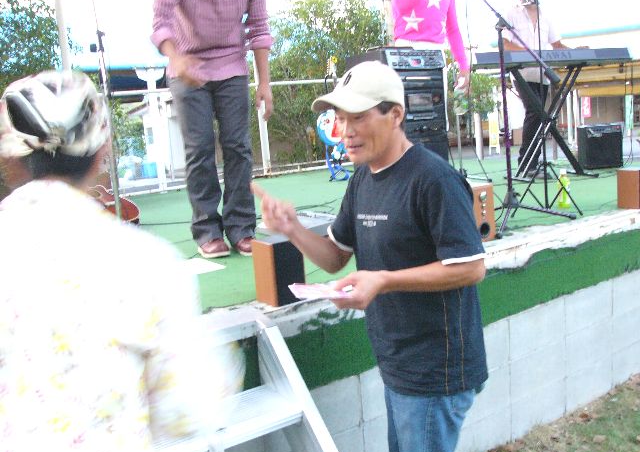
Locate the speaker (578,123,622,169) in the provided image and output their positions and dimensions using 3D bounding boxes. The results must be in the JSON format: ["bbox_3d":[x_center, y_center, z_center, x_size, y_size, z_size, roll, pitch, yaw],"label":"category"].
[{"bbox_3d":[2.611,-0.737,6.232,0.345,0.385,0.200,-5,8,-3],"label":"speaker"}]

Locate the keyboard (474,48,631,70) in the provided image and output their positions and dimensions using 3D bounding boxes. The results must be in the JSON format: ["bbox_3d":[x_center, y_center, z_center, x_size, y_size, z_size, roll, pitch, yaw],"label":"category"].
[{"bbox_3d":[1.863,-1.371,5.485,1.273,0.120,0.290,-5,8,-5],"label":"keyboard"}]

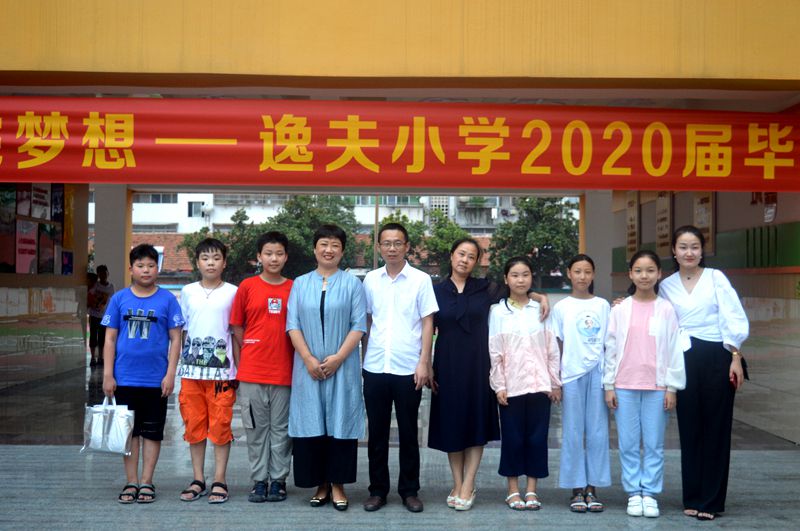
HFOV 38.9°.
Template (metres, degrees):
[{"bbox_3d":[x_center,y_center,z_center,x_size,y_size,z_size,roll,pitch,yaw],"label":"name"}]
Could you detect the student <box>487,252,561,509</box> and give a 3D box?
[{"bbox_3d":[0.734,0.684,6.668,0.424,1.474,0.290,0,-1,3],"label":"student"}]

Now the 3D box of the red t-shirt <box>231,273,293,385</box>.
[{"bbox_3d":[-0.796,0.397,6.850,0.451,0.662,0.270,0,-1,-3],"label":"red t-shirt"}]

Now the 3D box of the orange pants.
[{"bbox_3d":[-1.169,0.865,6.870,0.345,0.436,0.270,0,-1,-3],"label":"orange pants"}]

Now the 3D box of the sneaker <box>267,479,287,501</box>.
[{"bbox_3d":[-0.762,1.394,7.045,0.105,0.100,0.260,1,-1,-6],"label":"sneaker"}]

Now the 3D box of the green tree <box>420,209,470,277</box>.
[{"bbox_3d":[2.121,-0.236,50.030,2.700,4.562,2.700,1,-1,0],"label":"green tree"}]

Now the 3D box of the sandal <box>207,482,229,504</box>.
[{"bbox_3d":[-1.107,1.394,6.960,0.105,0.092,0.250,1,-1,-6],"label":"sandal"}]

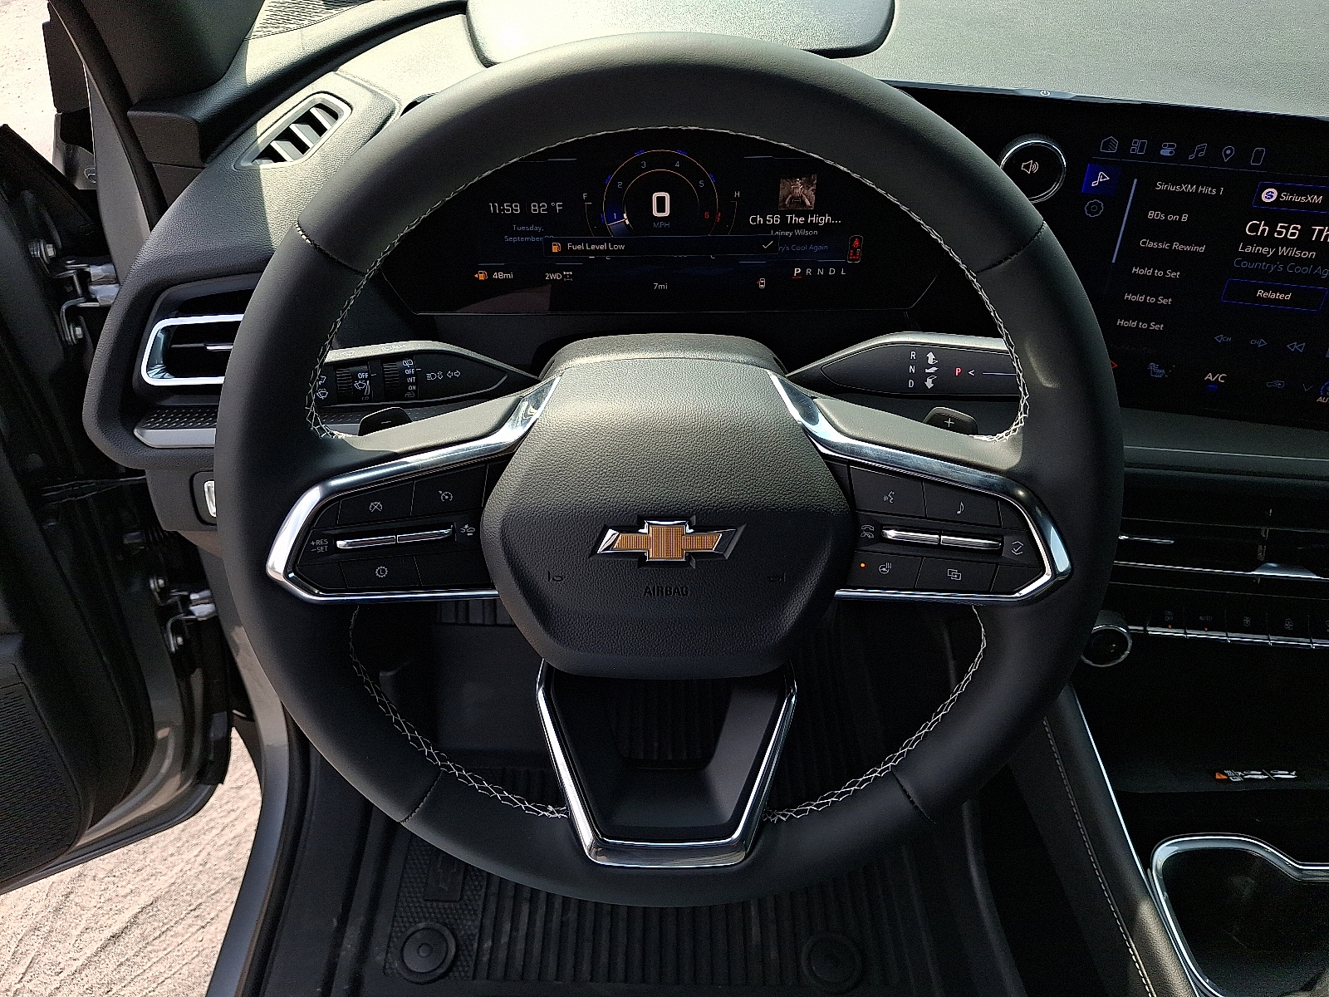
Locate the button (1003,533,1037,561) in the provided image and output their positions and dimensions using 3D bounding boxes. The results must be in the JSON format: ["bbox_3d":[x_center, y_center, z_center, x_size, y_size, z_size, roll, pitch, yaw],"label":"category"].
[{"bbox_3d":[0.151,0.019,0.408,0.016,0.011,0.007,7,18,4],"label":"button"}]

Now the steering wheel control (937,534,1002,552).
[{"bbox_3d":[0.131,0.018,0.412,0.026,0.006,0.009,6,17,8],"label":"steering wheel control"}]

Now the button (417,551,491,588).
[{"bbox_3d":[-0.092,0.031,0.423,0.033,0.017,0.007,-3,17,-9],"label":"button"}]

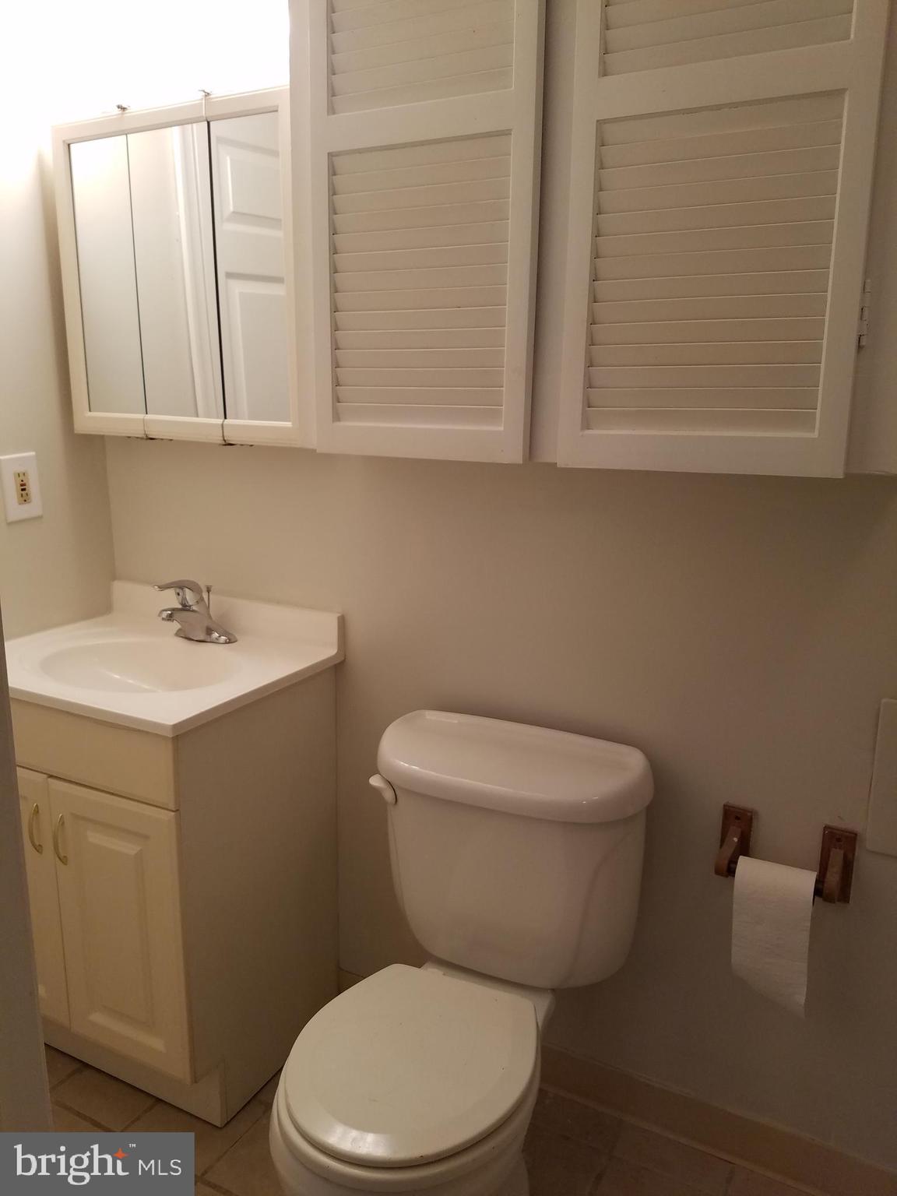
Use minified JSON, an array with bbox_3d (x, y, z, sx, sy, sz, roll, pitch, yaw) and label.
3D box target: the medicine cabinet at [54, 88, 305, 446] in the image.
[{"bbox_3d":[-0.487,-0.608,1.730,0.583,0.587,0.115,7,14,26],"label":"medicine cabinet"}]

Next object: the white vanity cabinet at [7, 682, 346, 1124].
[{"bbox_3d":[-0.608,0.525,1.850,0.609,0.802,0.452,7,14,26],"label":"white vanity cabinet"}]

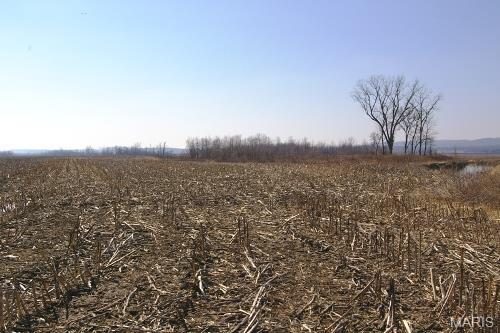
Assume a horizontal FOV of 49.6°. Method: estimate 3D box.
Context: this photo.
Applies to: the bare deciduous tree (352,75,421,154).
[{"bbox_3d":[28.989,-10.937,115.000,14.300,17.000,13.300,0,1,0],"label":"bare deciduous tree"}]

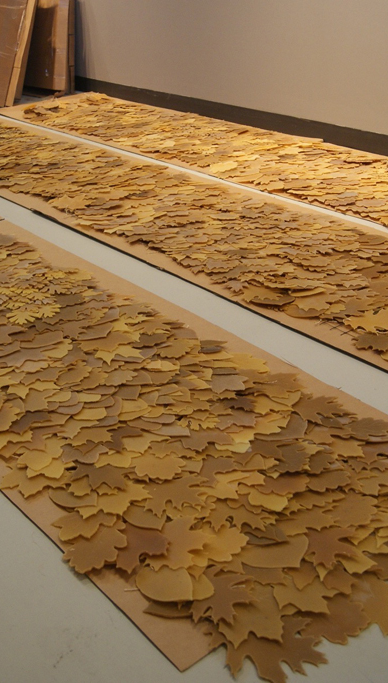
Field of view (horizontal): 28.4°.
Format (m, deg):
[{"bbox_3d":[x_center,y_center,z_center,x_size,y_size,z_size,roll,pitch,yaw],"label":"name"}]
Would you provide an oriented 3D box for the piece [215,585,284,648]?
[{"bbox_3d":[0.082,0.403,1.144,0.108,0.012,0.132,-3,27,-3],"label":"piece"}]

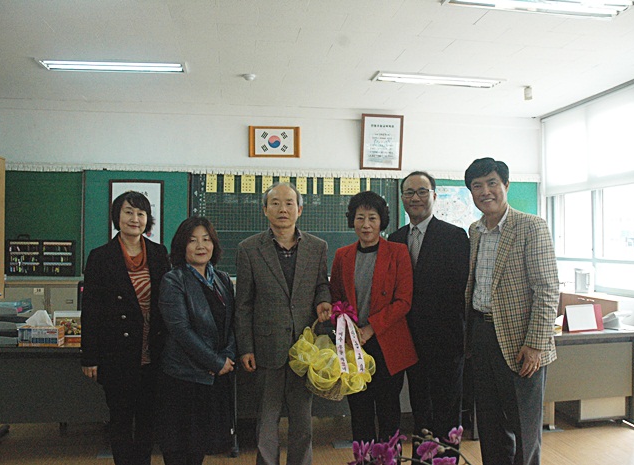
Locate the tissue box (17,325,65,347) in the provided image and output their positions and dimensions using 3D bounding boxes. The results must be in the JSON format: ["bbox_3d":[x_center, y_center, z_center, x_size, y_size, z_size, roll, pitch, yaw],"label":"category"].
[{"bbox_3d":[-1.735,0.663,3.321,0.245,0.110,0.120,0,-1,-2],"label":"tissue box"}]

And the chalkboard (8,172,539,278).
[{"bbox_3d":[-0.314,-0.078,6.077,6.180,1.180,0.070,0,-1,-8],"label":"chalkboard"}]

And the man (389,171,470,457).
[{"bbox_3d":[0.568,0.551,2.740,0.500,1.742,0.300,0,-1,12],"label":"man"}]

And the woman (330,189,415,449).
[{"bbox_3d":[0.270,0.608,2.509,0.450,1.616,0.330,0,-1,10],"label":"woman"}]

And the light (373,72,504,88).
[{"bbox_3d":[1.183,-1.475,5.080,1.270,0.080,0.290,0,-1,-8],"label":"light"}]

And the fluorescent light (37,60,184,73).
[{"bbox_3d":[-1.813,-1.490,4.696,1.270,0.080,0.290,0,-1,-8],"label":"fluorescent light"}]

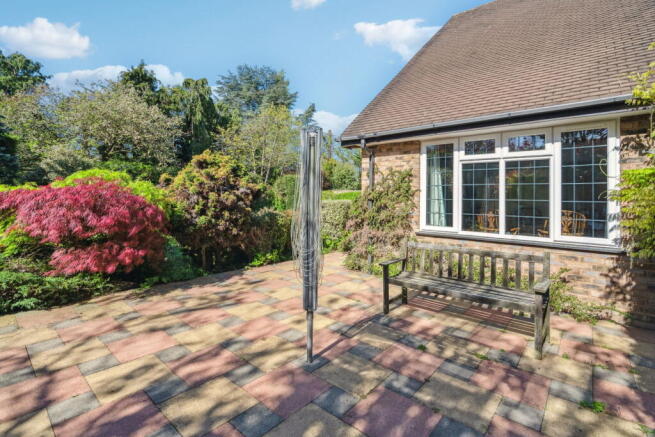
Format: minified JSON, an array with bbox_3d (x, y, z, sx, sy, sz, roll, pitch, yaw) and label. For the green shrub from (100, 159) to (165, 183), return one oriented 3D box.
[{"bbox_3d":[-5.600,-0.420,8.500,2.300,2.600,2.100,-1,2,-34],"label":"green shrub"}]

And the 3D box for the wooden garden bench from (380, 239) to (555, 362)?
[{"bbox_3d":[1.420,0.741,3.155,1.548,0.851,0.576,3,3,44],"label":"wooden garden bench"}]

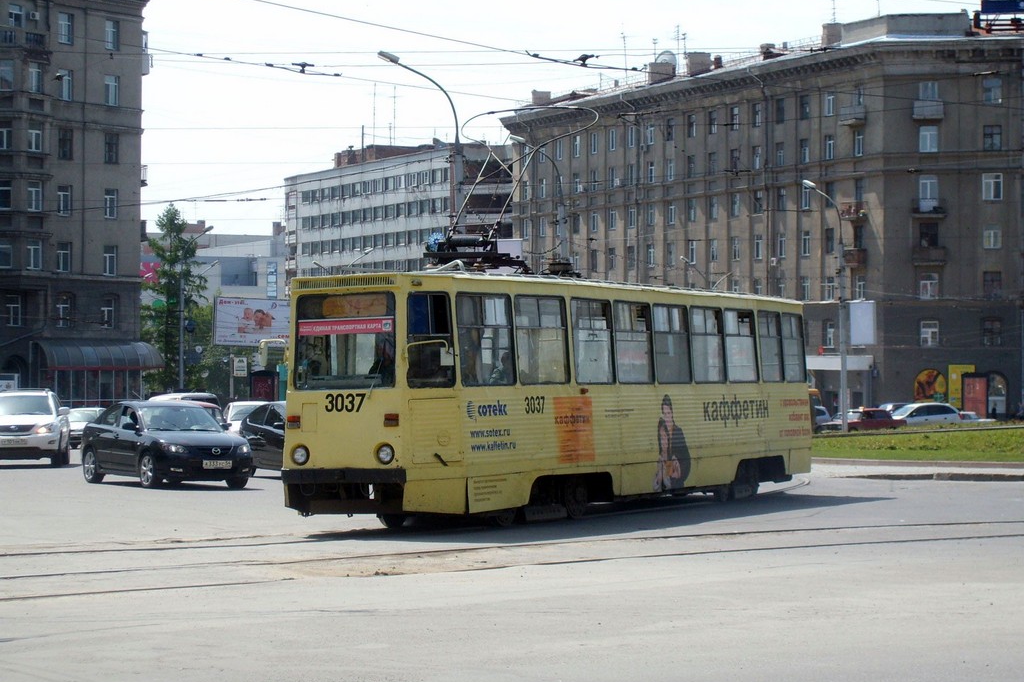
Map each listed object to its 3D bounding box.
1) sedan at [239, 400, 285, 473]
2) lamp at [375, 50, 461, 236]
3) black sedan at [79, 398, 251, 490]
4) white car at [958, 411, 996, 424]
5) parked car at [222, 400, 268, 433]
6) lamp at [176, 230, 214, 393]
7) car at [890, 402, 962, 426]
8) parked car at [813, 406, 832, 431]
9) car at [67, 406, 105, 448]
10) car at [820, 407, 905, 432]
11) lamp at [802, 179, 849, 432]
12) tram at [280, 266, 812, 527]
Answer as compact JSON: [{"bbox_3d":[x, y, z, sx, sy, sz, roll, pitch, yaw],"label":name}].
[{"bbox_3d":[-3.680,1.910,45.600,1.780,1.450,4.550,1,-1,-23],"label":"sedan"},{"bbox_3d":[-2.368,-2.221,62.000,2.300,10.643,0.380,0,-1,3],"label":"lamp"},{"bbox_3d":[-5.980,1.765,41.400,1.760,1.465,4.490,1,-1,-31],"label":"black sedan"},{"bbox_3d":[26.100,4.860,140.000,4.200,1.420,1.660,-1,-1,38],"label":"white car"},{"bbox_3d":[-5.780,2.180,55.500,1.700,1.460,4.300,0,-1,-13],"label":"parked car"},{"bbox_3d":[-15.369,-0.595,117.000,1.800,10.090,0.380,0,-1,0],"label":"lamp"},{"bbox_3d":[18.900,3.680,113.000,4.400,1.520,1.760,1,-1,-23],"label":"car"},{"bbox_3d":[14.400,4.200,125.000,4.250,1.500,1.720,0,-1,-20],"label":"parked car"},{"bbox_3d":[-14.300,2.870,79.500,1.680,1.420,4.300,0,-1,4],"label":"car"},{"bbox_3d":[15.900,3.790,108.000,4.130,1.450,1.630,1,-1,-33],"label":"car"},{"bbox_3d":[12.570,-1.345,96.000,1.950,10.251,0.380,0,-1,0],"label":"lamp"},{"bbox_3d":[1.244,0.846,34.834,2.550,3.180,14.850,-2,-1,26],"label":"tram"}]

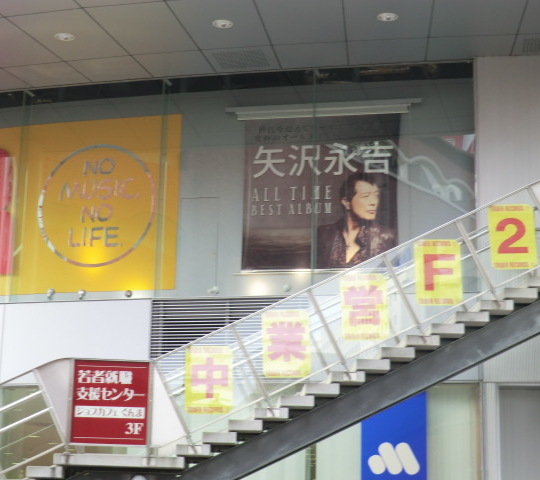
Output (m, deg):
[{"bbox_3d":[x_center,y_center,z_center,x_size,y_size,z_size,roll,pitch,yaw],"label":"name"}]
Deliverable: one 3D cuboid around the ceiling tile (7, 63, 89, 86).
[{"bbox_3d":[-3.283,-2.462,17.833,1.018,0.030,0.866,-3,-14,18],"label":"ceiling tile"}]

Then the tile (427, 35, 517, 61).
[{"bbox_3d":[2.748,-2.654,16.500,1.189,0.030,0.838,-1,-13,7],"label":"tile"}]

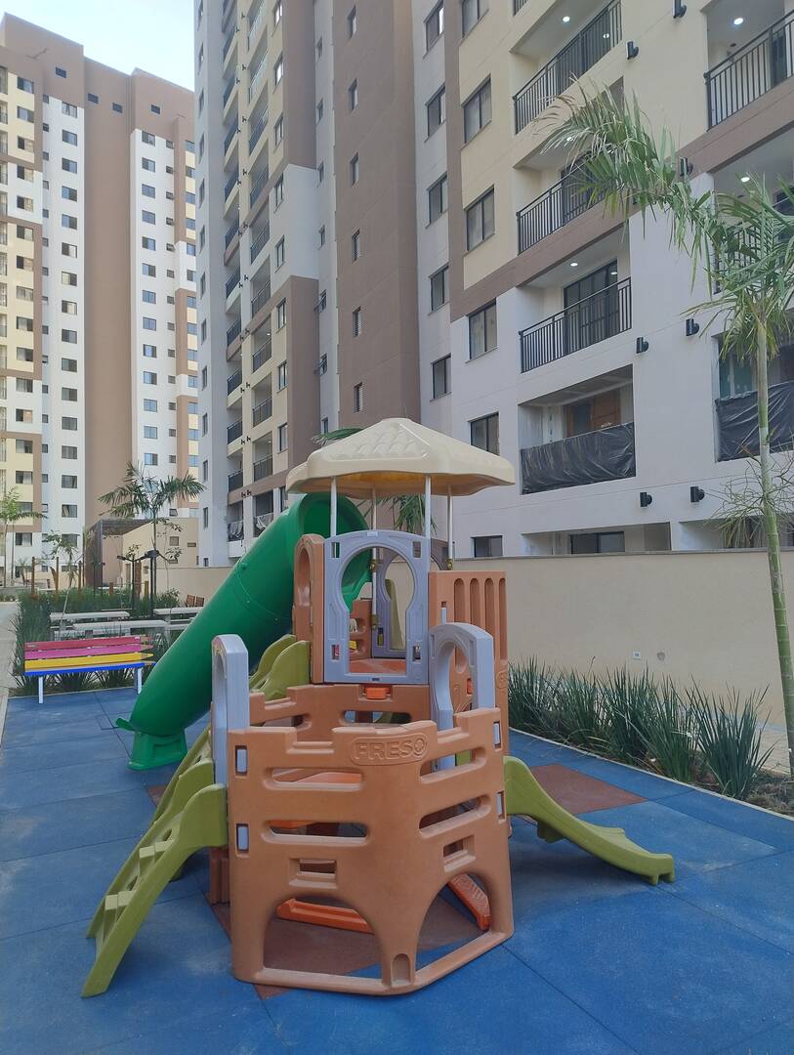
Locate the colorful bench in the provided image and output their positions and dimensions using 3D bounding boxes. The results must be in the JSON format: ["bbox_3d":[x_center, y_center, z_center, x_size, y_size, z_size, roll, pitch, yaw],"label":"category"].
[{"bbox_3d":[-3.945,1.832,9.513,1.570,0.725,0.540,0,-3,-26],"label":"colorful bench"}]

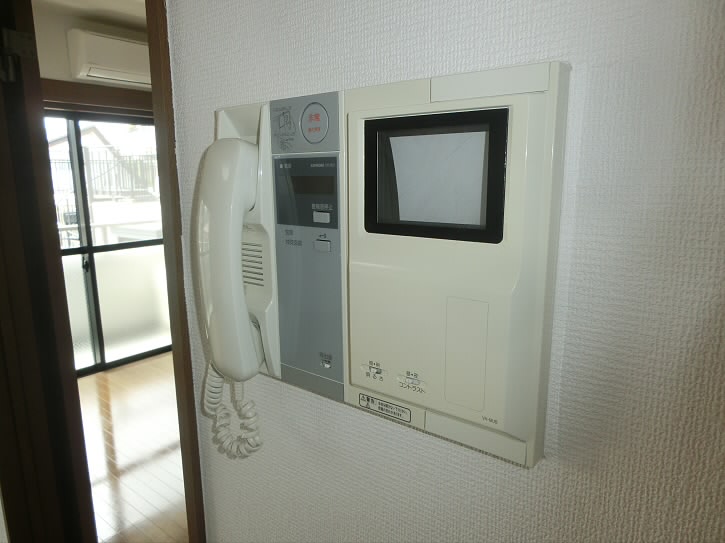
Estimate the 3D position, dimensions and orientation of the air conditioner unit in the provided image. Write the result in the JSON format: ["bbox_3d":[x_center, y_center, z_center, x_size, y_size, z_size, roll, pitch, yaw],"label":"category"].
[{"bbox_3d":[-1.628,-1.489,3.624,0.215,0.285,0.800,8,14,37],"label":"air conditioner unit"}]

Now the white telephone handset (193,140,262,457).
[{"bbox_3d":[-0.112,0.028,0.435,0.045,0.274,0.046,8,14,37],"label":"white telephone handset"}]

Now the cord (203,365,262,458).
[{"bbox_3d":[-0.115,0.133,0.467,0.041,0.095,0.045,8,14,37],"label":"cord"}]

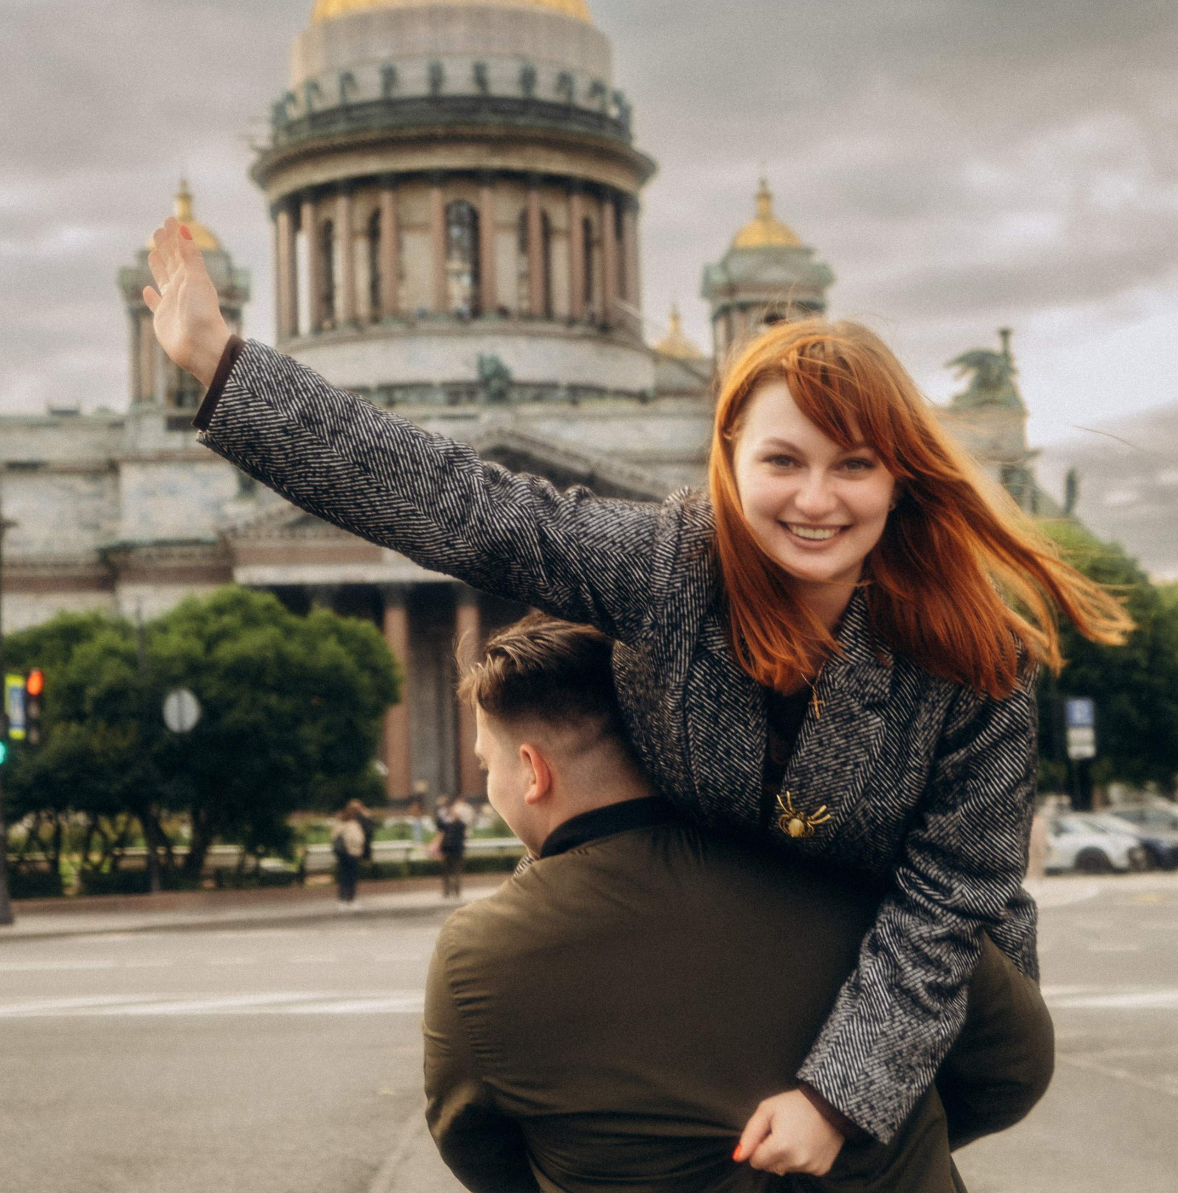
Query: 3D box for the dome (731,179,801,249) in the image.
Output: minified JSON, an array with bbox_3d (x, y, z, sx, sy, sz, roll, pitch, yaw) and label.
[{"bbox_3d":[14.445,-31.445,226.118,5.600,5.790,5.600,-1,-4,-6],"label":"dome"}]

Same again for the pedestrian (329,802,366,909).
[{"bbox_3d":[-3.788,4.025,43.200,0.520,1.680,0.360,-3,-5,20],"label":"pedestrian"}]

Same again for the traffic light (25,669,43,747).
[{"bbox_3d":[-7.575,1.516,37.500,0.260,1.050,0.320,-5,-5,35],"label":"traffic light"}]

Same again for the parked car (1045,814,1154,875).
[{"bbox_3d":[10.261,5.605,62.000,4.400,1.450,1.800,-2,-4,-1],"label":"parked car"}]

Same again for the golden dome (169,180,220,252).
[{"bbox_3d":[-32.678,-30.676,221.072,5.600,5.800,5.600,-1,-4,-6],"label":"golden dome"}]

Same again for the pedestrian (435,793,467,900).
[{"bbox_3d":[-2.276,4.130,45.300,0.520,1.680,0.360,-2,-4,0],"label":"pedestrian"}]

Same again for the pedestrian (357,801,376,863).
[{"bbox_3d":[-4.869,5.244,60.000,0.500,1.720,0.350,-3,-4,12],"label":"pedestrian"}]

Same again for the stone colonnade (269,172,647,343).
[{"bbox_3d":[-12.042,-30.088,251.005,33.600,13.500,33.600,-1,-4,-6],"label":"stone colonnade"}]

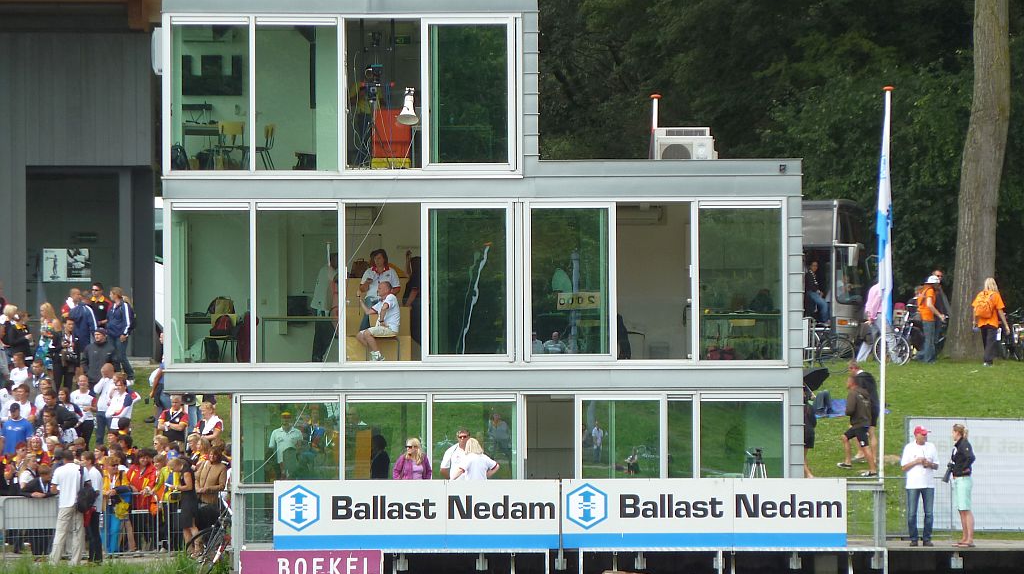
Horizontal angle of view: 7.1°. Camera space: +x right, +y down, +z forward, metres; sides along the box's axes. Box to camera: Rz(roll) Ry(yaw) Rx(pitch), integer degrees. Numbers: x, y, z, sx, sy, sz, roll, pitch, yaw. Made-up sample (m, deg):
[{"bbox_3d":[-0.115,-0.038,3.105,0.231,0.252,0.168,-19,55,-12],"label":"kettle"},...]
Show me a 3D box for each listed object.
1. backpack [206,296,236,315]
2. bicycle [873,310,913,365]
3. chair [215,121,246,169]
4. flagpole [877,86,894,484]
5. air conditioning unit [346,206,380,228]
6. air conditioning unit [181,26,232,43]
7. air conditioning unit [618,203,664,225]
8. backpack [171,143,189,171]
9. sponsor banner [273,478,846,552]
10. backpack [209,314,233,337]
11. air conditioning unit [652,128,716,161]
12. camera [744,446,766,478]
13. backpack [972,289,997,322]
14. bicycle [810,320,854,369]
[{"bbox_3d":[-4.334,0.291,122.700,0.420,0.330,0.220,0,-1,0],"label":"backpack"},{"bbox_3d":[7.807,0.970,159.500,1.720,1.080,0.580,0,-1,-16],"label":"bicycle"},{"bbox_3d":[-4.178,-2.063,122.500,0.420,0.800,0.500,0,-1,9],"label":"chair"},{"bbox_3d":[5.558,-0.022,122.700,0.220,5.950,0.200,1,-1,0],"label":"flagpole"},{"bbox_3d":[-2.537,-1.113,128.000,0.830,0.290,0.210,0,-1,0],"label":"air conditioning unit"},{"bbox_3d":[-4.617,-3.841,124.500,0.800,0.290,0.220,0,-1,-2],"label":"air conditioning unit"},{"bbox_3d":[1.883,-1.121,128.000,0.850,0.290,0.210,0,-1,0],"label":"air conditioning unit"},{"bbox_3d":[-5.059,-1.930,125.300,0.320,0.480,0.240,0,-1,0],"label":"backpack"},{"bbox_3d":[0.686,3.251,117.500,8.200,1.000,0.050,0,-1,-1],"label":"sponsor banner"},{"bbox_3d":[-4.320,0.571,122.000,0.350,0.360,0.220,0,-1,6],"label":"backpack"},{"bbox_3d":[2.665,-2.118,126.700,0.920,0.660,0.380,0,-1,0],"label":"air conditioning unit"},{"bbox_3d":[3.687,3.161,123.500,0.750,1.500,0.750,0,-1,-18],"label":"camera"},{"bbox_3d":[9.107,0.357,158.500,0.370,0.540,0.220,-1,-1,14],"label":"backpack"},{"bbox_3d":[5.834,1.145,161.000,1.800,1.080,0.600,0,-1,0],"label":"bicycle"}]

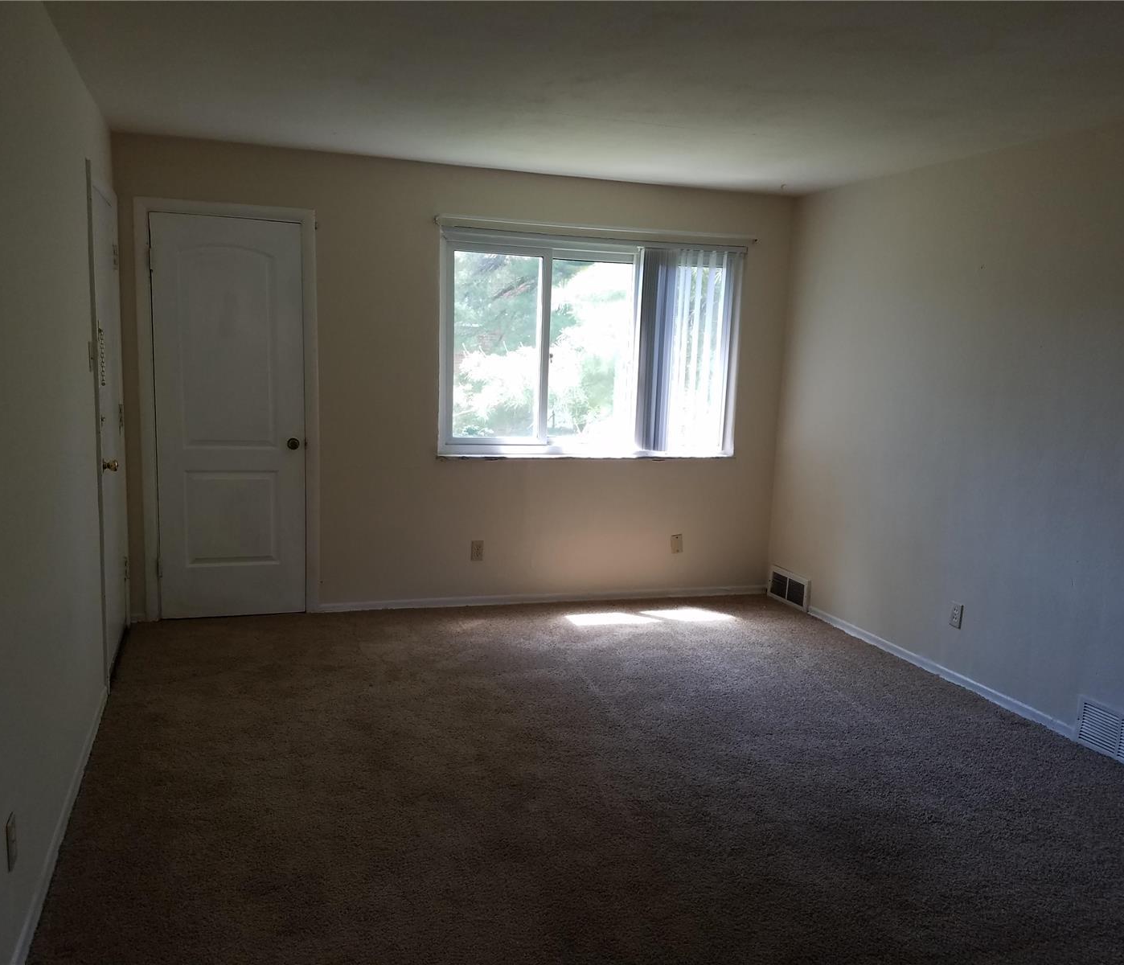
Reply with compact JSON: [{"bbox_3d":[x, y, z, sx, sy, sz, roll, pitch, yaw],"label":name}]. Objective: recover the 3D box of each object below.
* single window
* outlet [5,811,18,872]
[{"bbox_3d":[0.191,-0.767,5.564,1.845,1.235,0.100,-1,9,-19],"label":"single window"},{"bbox_3d":[-1.256,0.823,2.206,0.011,0.114,0.070,-1,9,-19],"label":"outlet"}]

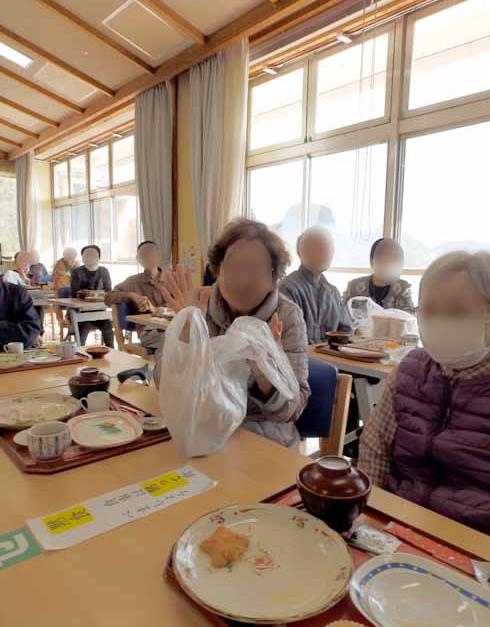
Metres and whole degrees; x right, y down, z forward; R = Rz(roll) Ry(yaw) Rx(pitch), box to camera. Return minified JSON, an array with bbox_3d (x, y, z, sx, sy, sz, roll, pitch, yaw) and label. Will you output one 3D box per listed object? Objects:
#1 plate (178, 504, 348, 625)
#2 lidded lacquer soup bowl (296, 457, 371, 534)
[{"bbox_3d":[0.023,0.333,0.564,0.235,0.027,0.235,1,7,0],"label":"plate"},{"bbox_3d":[0.133,0.270,0.627,0.110,0.095,0.110,1,7,0],"label":"lidded lacquer soup bowl"}]

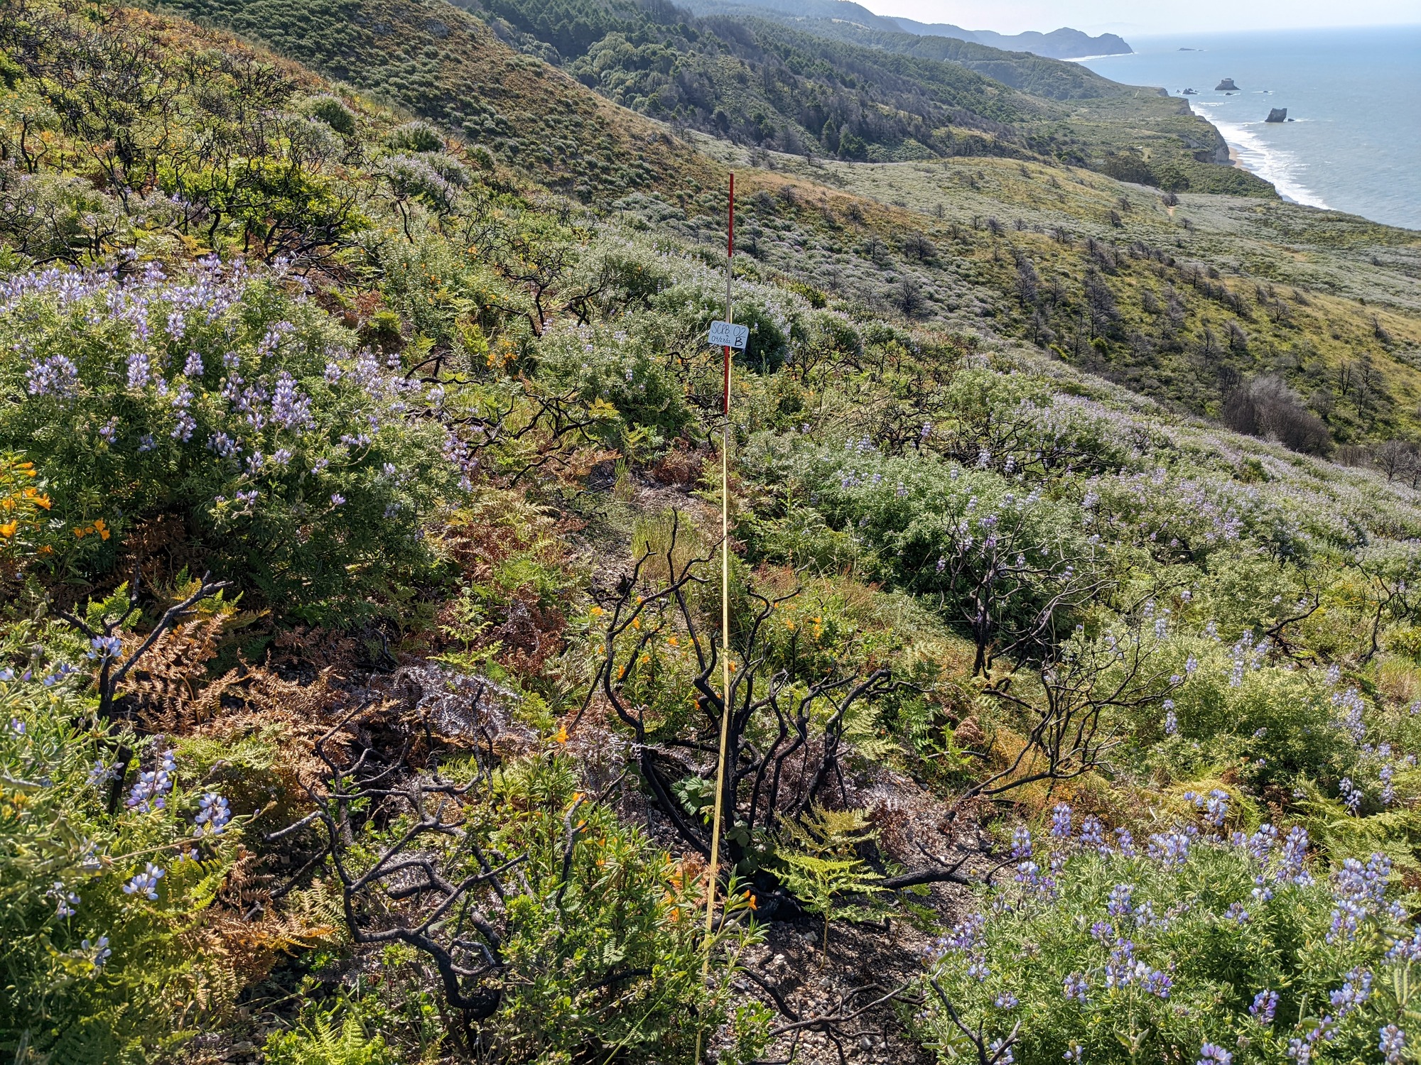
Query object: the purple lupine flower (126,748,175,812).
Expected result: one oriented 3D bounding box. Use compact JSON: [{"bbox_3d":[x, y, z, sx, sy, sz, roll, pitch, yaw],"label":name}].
[{"bbox_3d":[-0.732,0.323,1.450,0.058,0.080,0.055,0,19,-27],"label":"purple lupine flower"}]

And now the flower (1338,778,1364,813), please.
[{"bbox_3d":[1.820,0.748,3.150,0.062,0.095,0.060,4,23,31],"label":"flower"}]

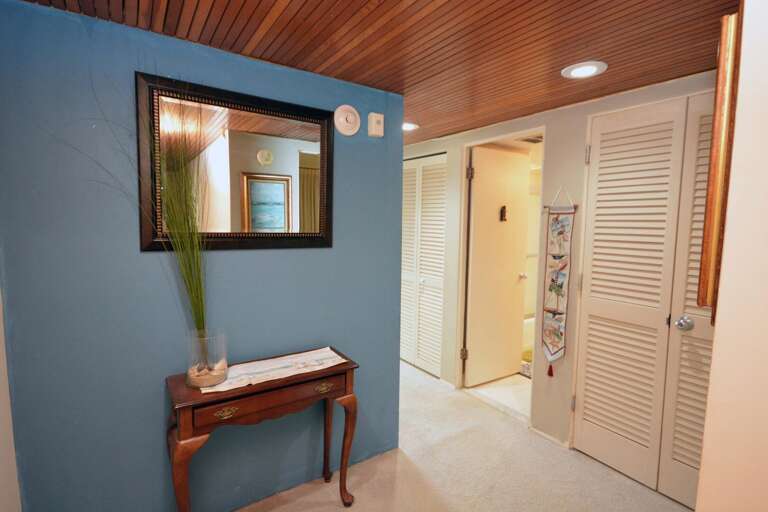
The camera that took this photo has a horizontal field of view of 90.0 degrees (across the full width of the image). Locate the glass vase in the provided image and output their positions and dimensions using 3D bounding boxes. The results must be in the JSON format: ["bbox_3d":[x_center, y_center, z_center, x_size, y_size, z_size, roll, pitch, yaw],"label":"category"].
[{"bbox_3d":[-0.736,0.426,1.612,0.147,0.198,0.147,-3,6,-34],"label":"glass vase"}]

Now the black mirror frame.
[{"bbox_3d":[-0.618,-0.376,1.752,0.845,0.690,0.042,-3,6,-34],"label":"black mirror frame"}]

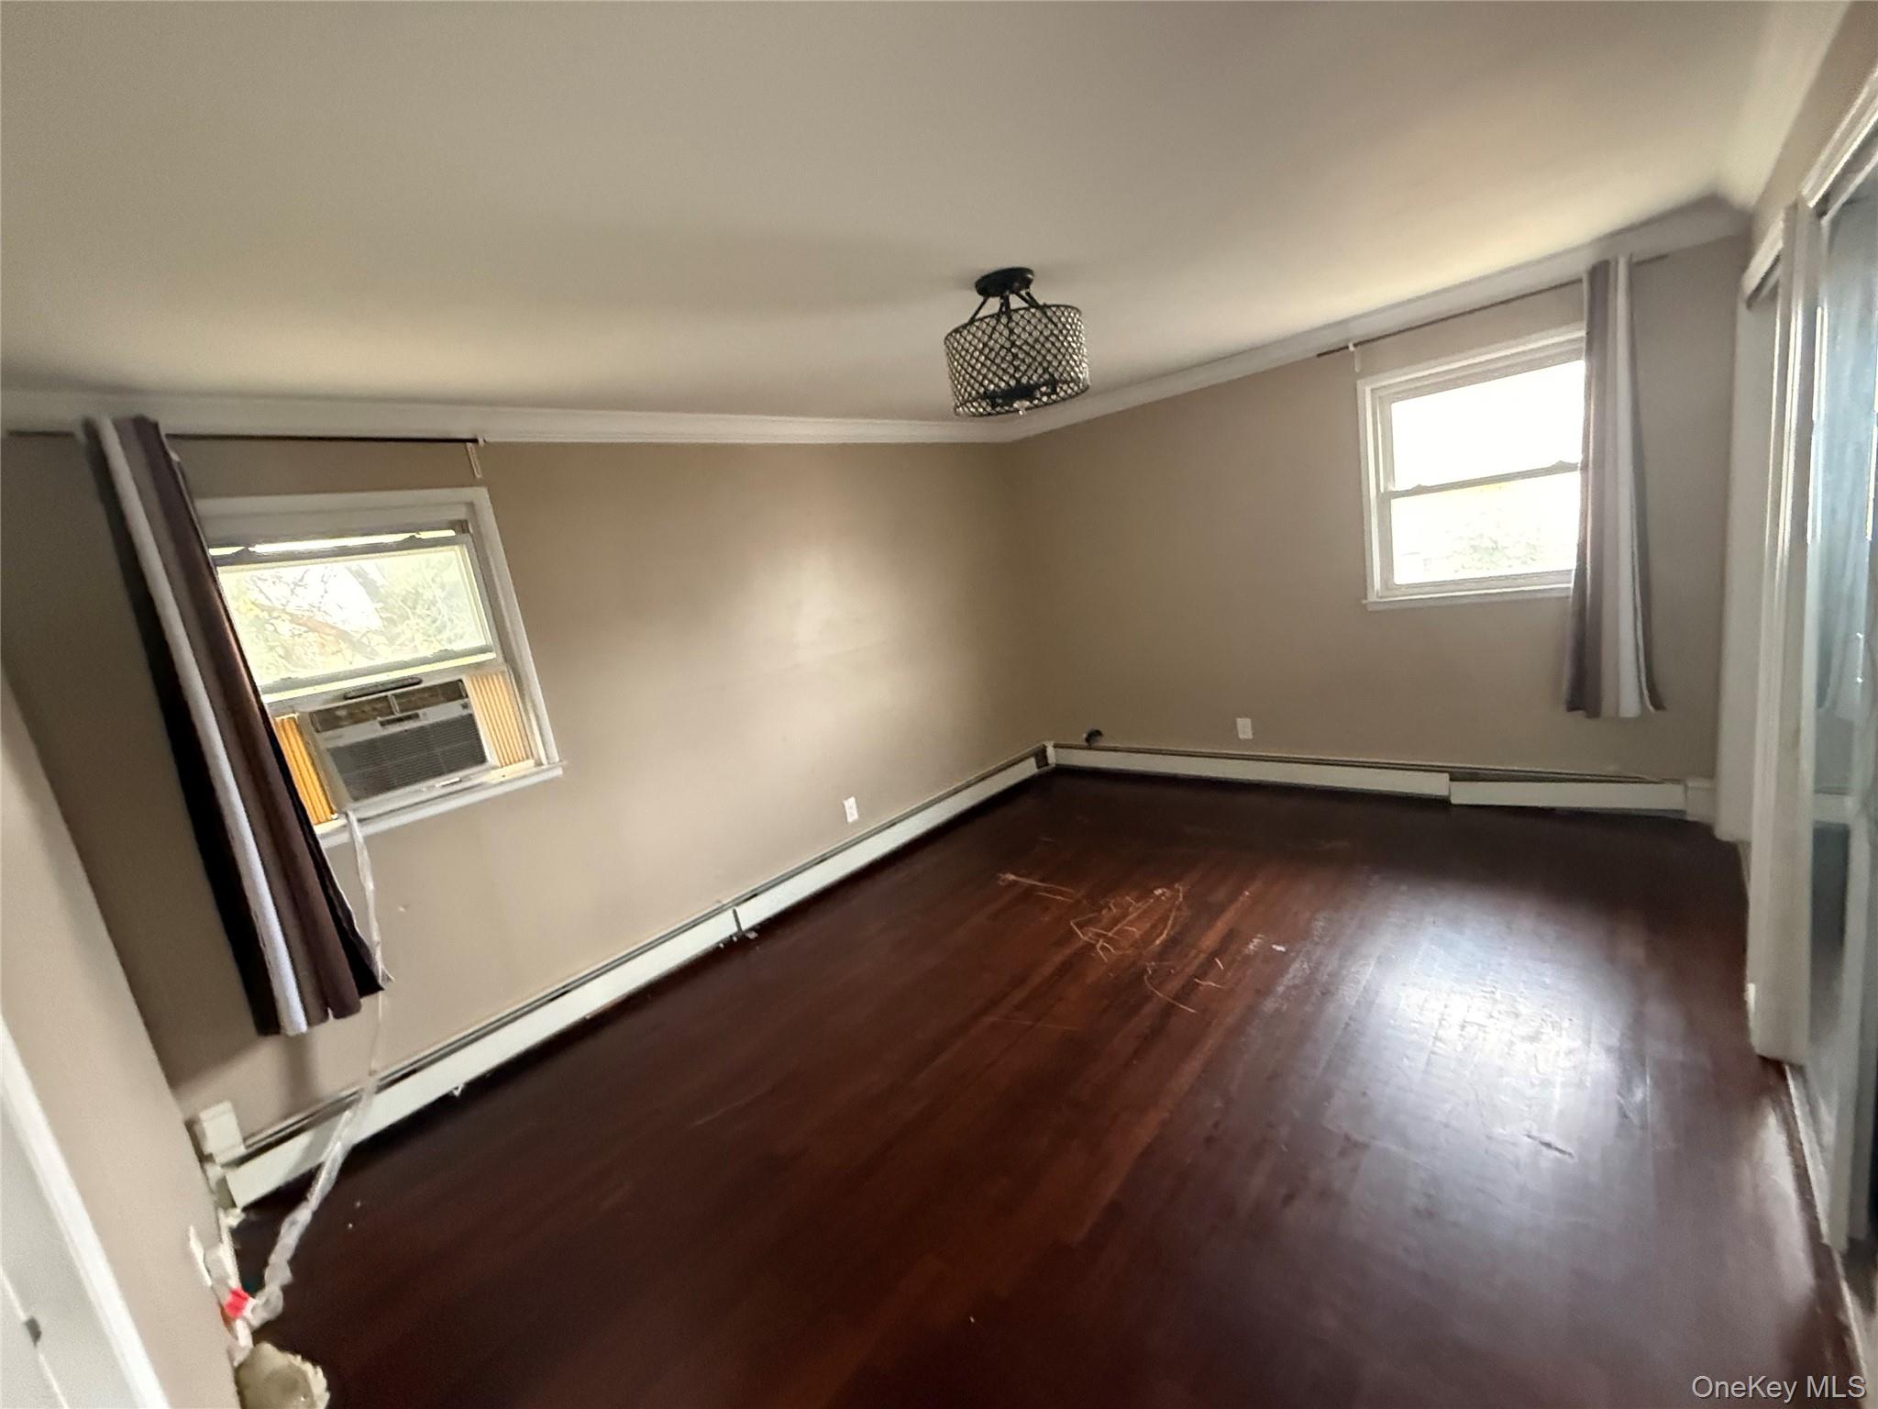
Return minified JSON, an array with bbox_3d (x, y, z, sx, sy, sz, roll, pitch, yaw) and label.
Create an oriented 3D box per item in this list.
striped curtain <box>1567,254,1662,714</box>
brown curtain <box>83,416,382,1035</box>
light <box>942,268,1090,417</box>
[{"bbox_3d":[2.778,-0.844,3.119,0.310,1.840,0.140,1,15,43],"label":"striped curtain"},{"bbox_3d":[-2.118,0.117,2.264,0.140,1.860,0.330,1,15,43],"label":"brown curtain"},{"bbox_3d":[0.231,-1.127,2.352,0.430,0.350,0.430,-9,11,2],"label":"light"}]

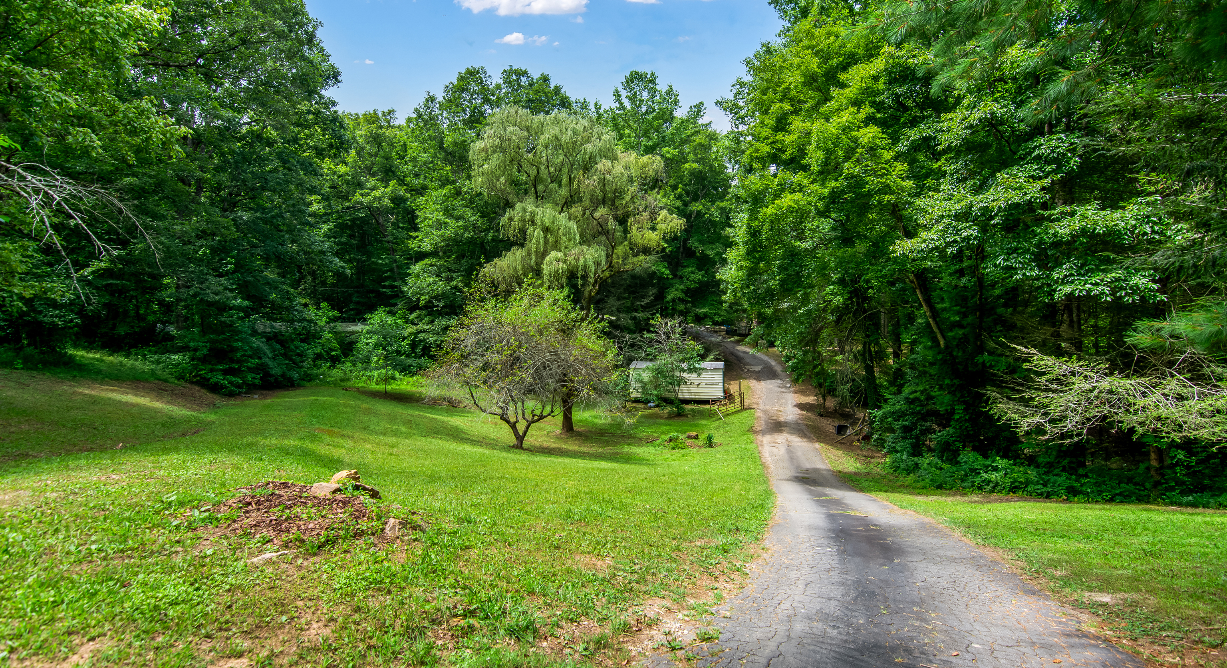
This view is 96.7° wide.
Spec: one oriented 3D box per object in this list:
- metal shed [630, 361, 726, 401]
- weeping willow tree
[{"bbox_3d":[4.650,3.300,39.000,6.700,2.550,3.000,0,0,10],"label":"metal shed"},{"bbox_3d":[-1.850,-3.200,28.500,11.000,16.300,10.500,0,0,0],"label":"weeping willow tree"}]

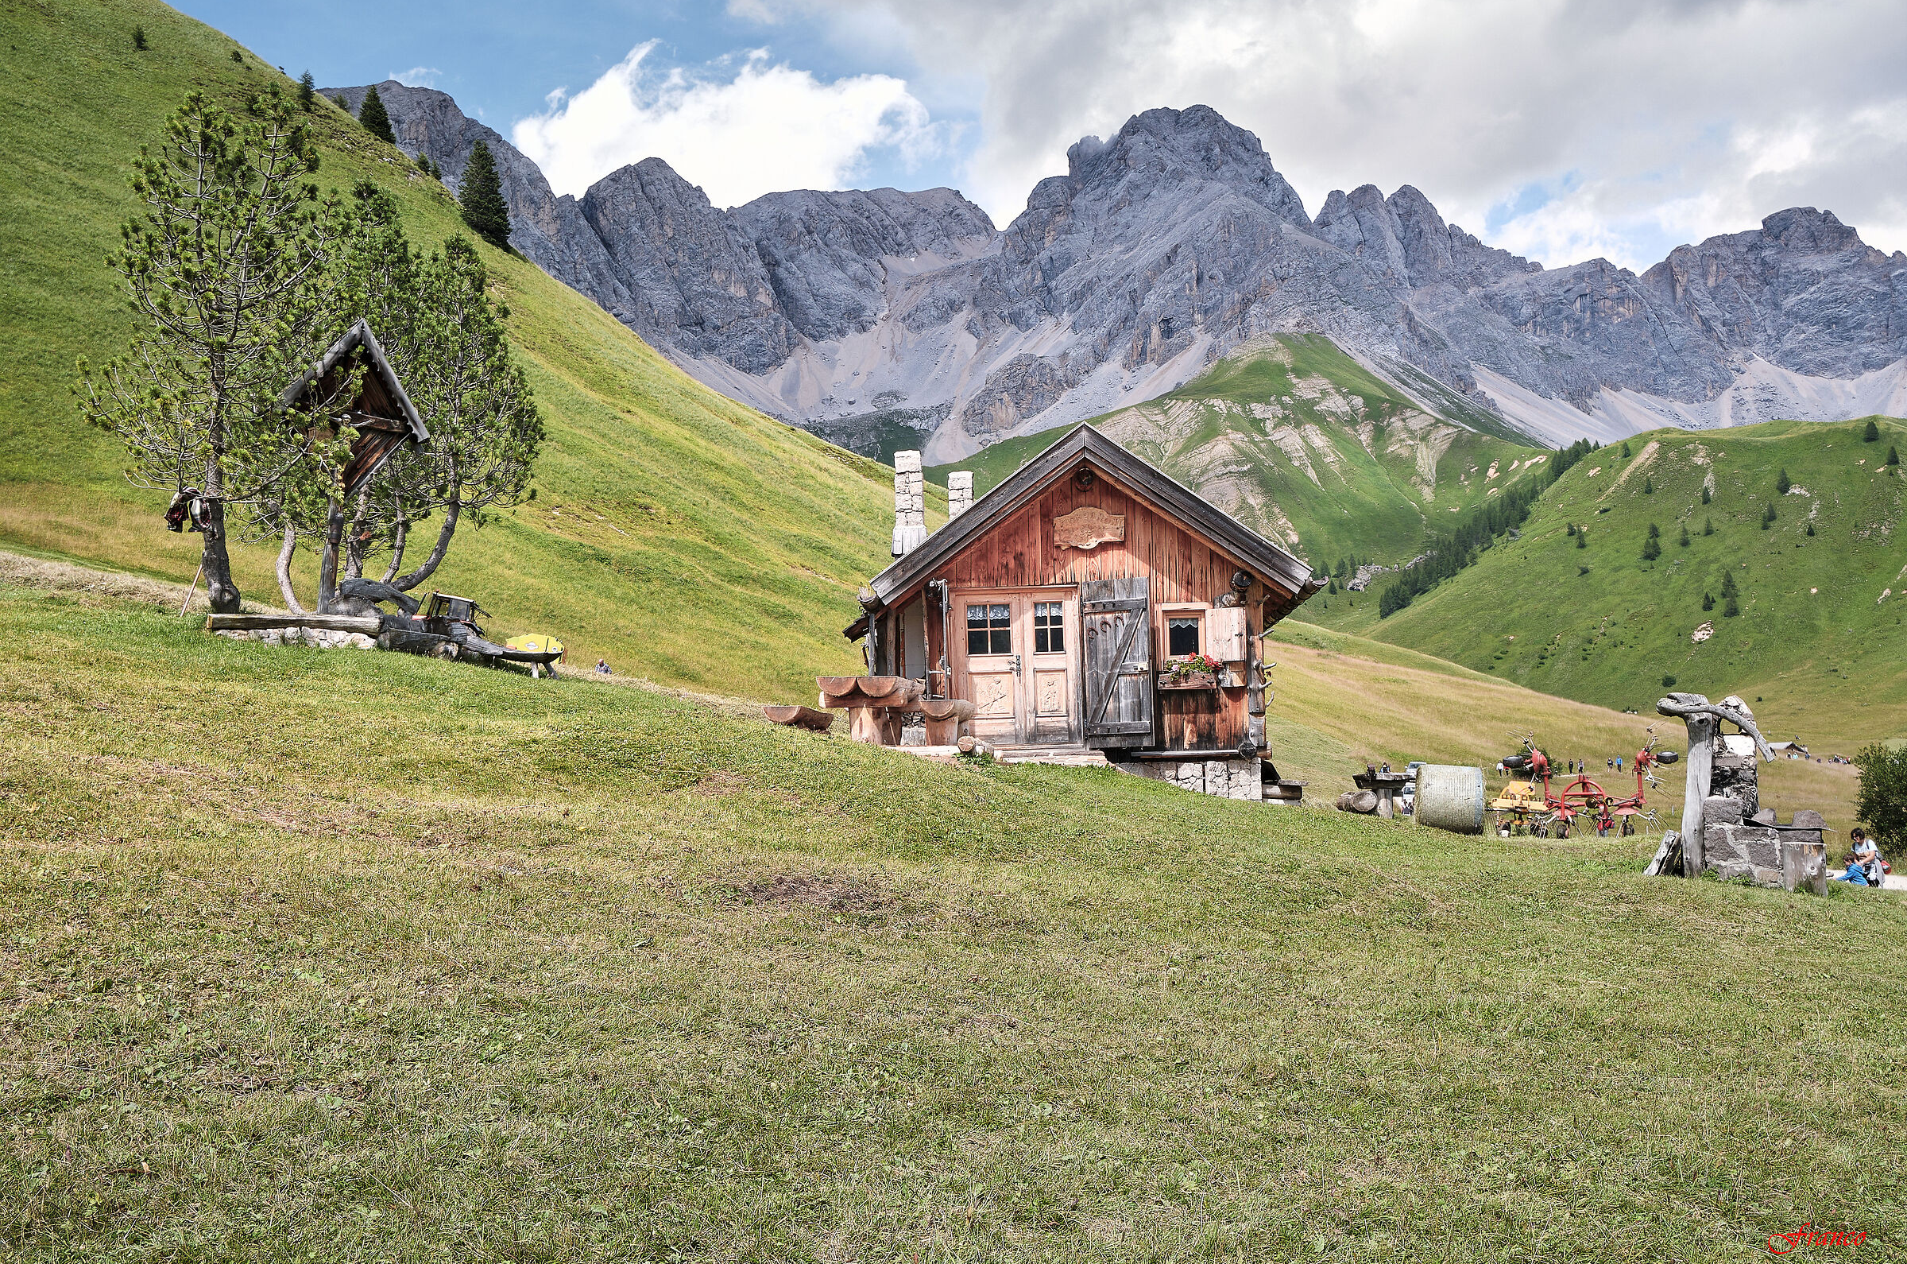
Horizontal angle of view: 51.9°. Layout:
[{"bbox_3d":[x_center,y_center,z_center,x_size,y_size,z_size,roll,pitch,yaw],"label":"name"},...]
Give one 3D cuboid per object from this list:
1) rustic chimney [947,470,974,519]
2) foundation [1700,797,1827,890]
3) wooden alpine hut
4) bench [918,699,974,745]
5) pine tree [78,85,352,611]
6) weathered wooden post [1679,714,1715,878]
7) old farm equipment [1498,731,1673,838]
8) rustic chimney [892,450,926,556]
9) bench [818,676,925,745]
[{"bbox_3d":[0.093,-1.532,27.376,0.390,1.400,0.420,0,-2,6],"label":"rustic chimney"},{"bbox_3d":[8.594,2.230,20.800,1.180,0.950,0.900,0,-2,0],"label":"foundation"},{"bbox_3d":[1.667,-0.130,25.791,5.700,4.400,6.300,0,-2,6],"label":"wooden alpine hut"},{"bbox_3d":[-0.070,0.987,21.256,0.350,0.470,2.000,0,-2,6],"label":"bench"},{"bbox_3d":[-8.475,-3.260,22.500,3.000,5.950,2.900,0,-2,0],"label":"pine tree"},{"bbox_3d":[7.730,1.707,20.400,0.300,1.680,0.300,0,-2,0],"label":"weathered wooden post"},{"bbox_3d":[10.636,2.585,33.000,2.800,1.850,1.800,0,-2,12],"label":"old farm equipment"},{"bbox_3d":[-0.560,-1.491,24.973,0.430,1.600,0.450,0,-2,6],"label":"rustic chimney"},{"bbox_3d":[-0.901,0.860,21.198,0.830,0.710,2.100,0,-2,6],"label":"bench"}]

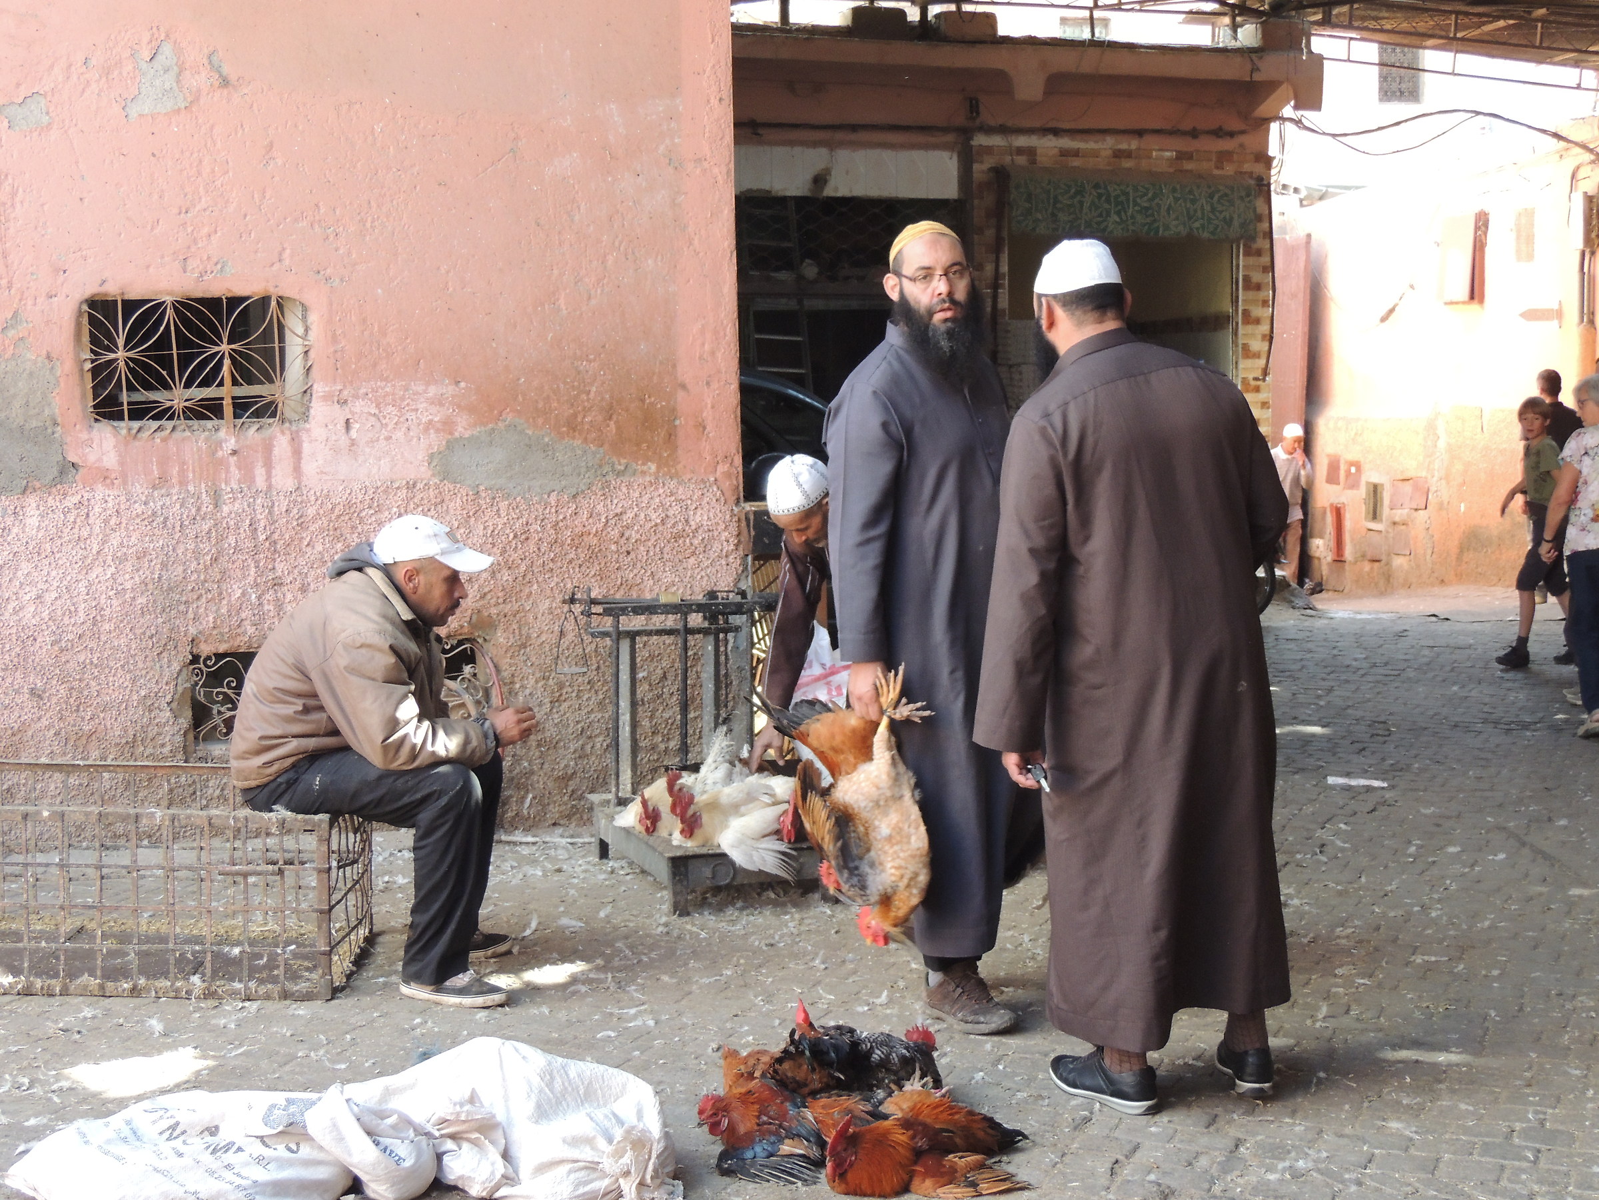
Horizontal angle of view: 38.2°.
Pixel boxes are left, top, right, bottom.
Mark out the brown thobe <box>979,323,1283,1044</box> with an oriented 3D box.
[{"bbox_3d":[0.700,0.181,4.778,0.640,1.490,0.430,-2,5,-25],"label":"brown thobe"}]

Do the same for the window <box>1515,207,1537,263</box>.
[{"bbox_3d":[6.074,-3.052,19.323,0.060,0.460,0.280,-2,5,-23],"label":"window"}]

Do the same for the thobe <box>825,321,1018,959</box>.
[{"bbox_3d":[0.287,0.082,5.278,0.380,1.430,0.530,3,5,40],"label":"thobe"}]

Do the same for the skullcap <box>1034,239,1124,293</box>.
[{"bbox_3d":[0.575,-0.689,4.781,0.170,0.105,0.190,-7,5,-24],"label":"skullcap"}]

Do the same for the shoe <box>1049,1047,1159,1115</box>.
[{"bbox_3d":[0.606,0.940,4.641,0.105,0.105,0.280,-3,5,-41],"label":"shoe"}]

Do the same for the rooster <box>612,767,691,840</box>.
[{"bbox_3d":[-0.400,0.597,6.946,0.240,0.190,0.380,3,5,33],"label":"rooster"}]

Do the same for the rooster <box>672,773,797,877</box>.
[{"bbox_3d":[-0.165,0.637,6.809,0.380,0.240,0.270,-3,5,-35],"label":"rooster"}]

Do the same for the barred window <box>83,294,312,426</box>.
[{"bbox_3d":[-2.010,-0.790,7.644,0.770,0.450,0.100,0,4,0],"label":"barred window"}]

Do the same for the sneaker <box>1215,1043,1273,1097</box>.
[{"bbox_3d":[0.918,0.935,4.761,0.105,0.100,0.285,0,4,2],"label":"sneaker"}]

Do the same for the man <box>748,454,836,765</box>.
[{"bbox_3d":[0.250,0.177,7.255,0.780,1.280,0.600,-4,6,-41],"label":"man"}]

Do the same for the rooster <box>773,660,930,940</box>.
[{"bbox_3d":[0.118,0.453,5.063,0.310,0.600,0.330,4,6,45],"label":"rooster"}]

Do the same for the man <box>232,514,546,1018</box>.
[{"bbox_3d":[-1.015,0.366,5.669,0.730,1.130,0.560,0,4,2],"label":"man"}]

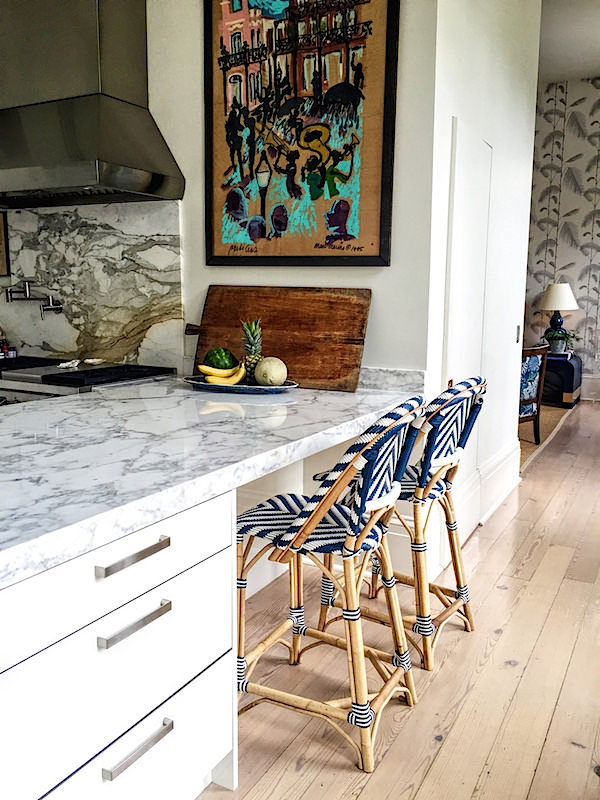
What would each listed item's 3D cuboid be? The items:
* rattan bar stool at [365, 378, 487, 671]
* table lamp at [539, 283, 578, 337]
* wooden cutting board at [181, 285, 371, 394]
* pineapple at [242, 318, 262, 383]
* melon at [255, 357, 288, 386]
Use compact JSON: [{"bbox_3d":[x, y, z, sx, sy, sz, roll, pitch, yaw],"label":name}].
[{"bbox_3d":[0.425,0.417,2.613,0.555,1.045,0.460,8,12,37],"label":"rattan bar stool"},{"bbox_3d":[3.153,-1.026,8.207,0.455,0.825,0.455,6,11,29],"label":"table lamp"},{"bbox_3d":[-0.144,-0.302,3.154,0.980,0.454,0.030,6,-6,29],"label":"wooden cutting board"},{"bbox_3d":[-0.205,-0.214,2.959,0.094,0.289,0.094,1,9,0],"label":"pineapple"},{"bbox_3d":[-0.118,-0.118,2.829,0.138,0.135,0.138,1,9,0],"label":"melon"}]

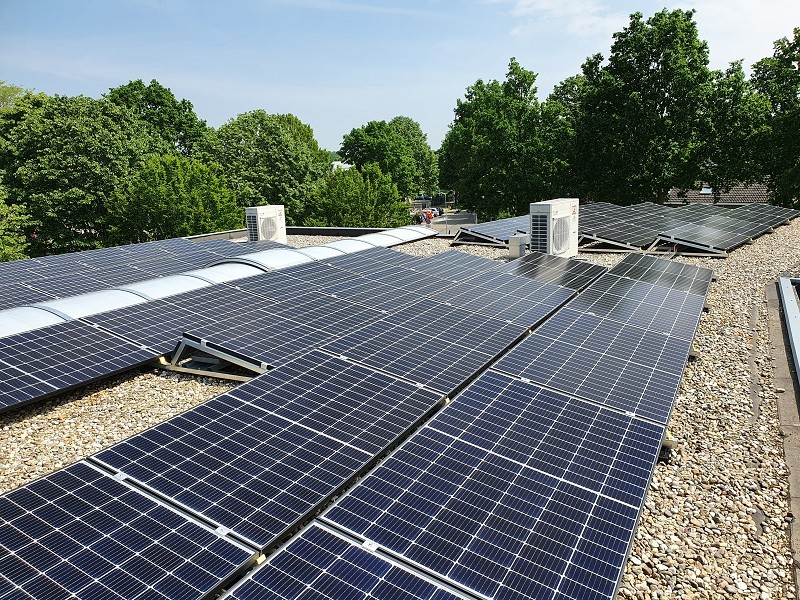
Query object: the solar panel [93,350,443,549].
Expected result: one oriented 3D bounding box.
[{"bbox_3d":[-0.588,0.706,3.379,1.040,0.040,1.755,16,20,25],"label":"solar panel"}]

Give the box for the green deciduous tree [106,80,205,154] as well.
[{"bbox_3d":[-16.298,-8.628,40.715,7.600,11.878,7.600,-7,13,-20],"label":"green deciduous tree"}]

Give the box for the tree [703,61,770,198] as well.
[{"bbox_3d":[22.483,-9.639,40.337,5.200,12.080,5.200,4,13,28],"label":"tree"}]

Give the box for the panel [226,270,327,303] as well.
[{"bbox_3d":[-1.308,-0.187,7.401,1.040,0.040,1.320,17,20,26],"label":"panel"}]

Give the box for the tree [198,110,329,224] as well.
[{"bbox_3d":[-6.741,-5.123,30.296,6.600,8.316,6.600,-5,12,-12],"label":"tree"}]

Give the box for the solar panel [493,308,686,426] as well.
[{"bbox_3d":[1.421,0.399,4.203,1.025,0.070,1.730,16,19,26],"label":"solar panel"}]

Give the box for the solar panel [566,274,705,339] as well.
[{"bbox_3d":[2.329,0.036,5.802,1.040,0.040,1.755,17,19,26],"label":"solar panel"}]

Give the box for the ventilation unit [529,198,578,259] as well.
[{"bbox_3d":[2.542,-1.140,9.853,0.360,0.930,0.950,9,17,41],"label":"ventilation unit"}]

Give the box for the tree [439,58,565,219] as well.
[{"bbox_3d":[7.849,-9.917,45.691,9.080,15.620,9.080,0,13,10],"label":"tree"}]

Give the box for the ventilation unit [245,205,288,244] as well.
[{"bbox_3d":[-2.862,-1.578,12.989,0.330,0.865,0.830,5,14,30],"label":"ventilation unit"}]

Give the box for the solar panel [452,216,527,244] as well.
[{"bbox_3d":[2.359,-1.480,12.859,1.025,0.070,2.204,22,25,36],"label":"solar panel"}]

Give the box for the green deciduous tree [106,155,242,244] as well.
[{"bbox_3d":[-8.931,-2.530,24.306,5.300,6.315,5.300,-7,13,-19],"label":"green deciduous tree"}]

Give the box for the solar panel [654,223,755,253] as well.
[{"bbox_3d":[5.185,-1.060,10.151,1.025,0.070,1.750,22,25,36],"label":"solar panel"}]

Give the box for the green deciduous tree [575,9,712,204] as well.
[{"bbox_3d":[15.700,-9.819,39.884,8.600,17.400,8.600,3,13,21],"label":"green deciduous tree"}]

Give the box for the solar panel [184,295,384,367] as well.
[{"bbox_3d":[-0.888,0.255,5.465,1.025,0.070,1.730,16,19,26],"label":"solar panel"}]

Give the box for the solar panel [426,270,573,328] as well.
[{"bbox_3d":[1.139,-0.037,6.345,1.040,0.040,1.755,17,19,26],"label":"solar panel"}]

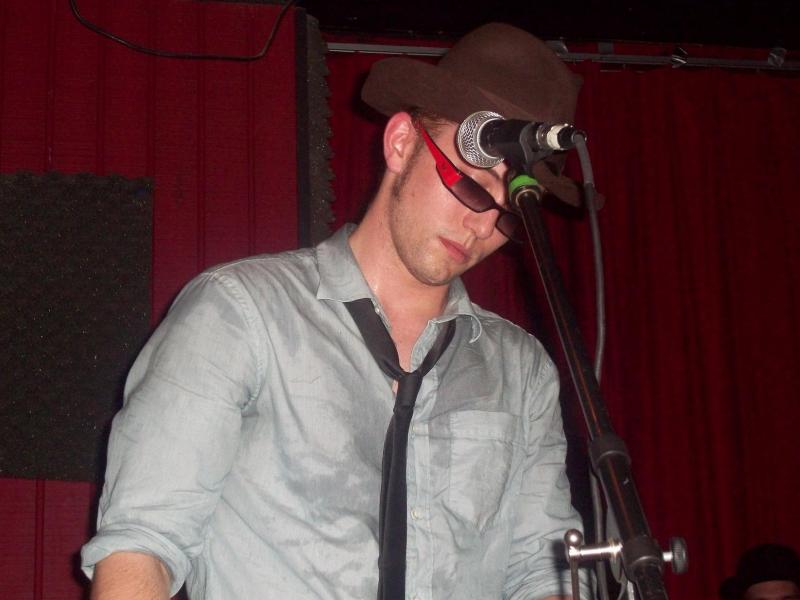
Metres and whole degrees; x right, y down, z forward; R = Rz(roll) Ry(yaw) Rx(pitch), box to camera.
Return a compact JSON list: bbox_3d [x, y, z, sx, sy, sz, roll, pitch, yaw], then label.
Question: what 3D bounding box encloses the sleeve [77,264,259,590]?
[{"bbox_3d":[-0.233,0.138,1.850,0.140,0.325,0.145,24,-24,-25],"label":"sleeve"}]

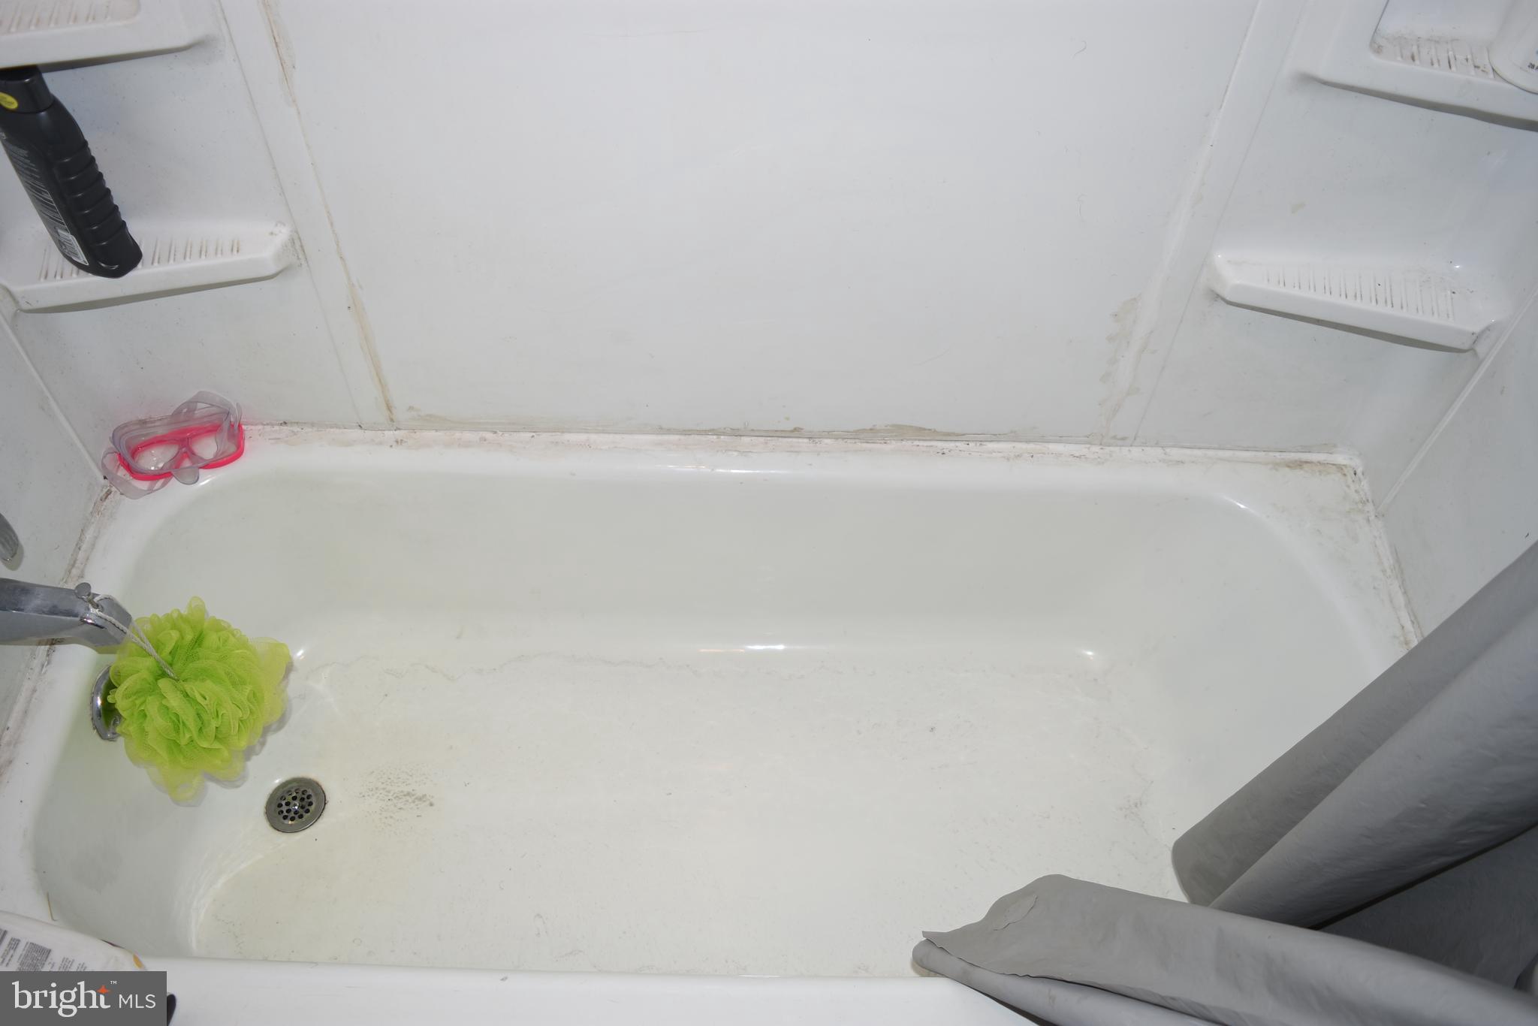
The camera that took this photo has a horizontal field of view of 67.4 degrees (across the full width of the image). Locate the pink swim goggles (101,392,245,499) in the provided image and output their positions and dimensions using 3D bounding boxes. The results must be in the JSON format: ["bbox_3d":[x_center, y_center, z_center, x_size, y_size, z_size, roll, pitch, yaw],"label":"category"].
[{"bbox_3d":[-0.704,-0.081,1.359,0.150,0.058,0.100,-11,52,-11],"label":"pink swim goggles"}]

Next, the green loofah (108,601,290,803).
[{"bbox_3d":[-0.610,0.202,1.237,0.170,0.180,0.185,2,50,-1],"label":"green loofah"}]

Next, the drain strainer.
[{"bbox_3d":[-0.585,0.362,1.427,0.073,0.010,0.073,2,50,-1],"label":"drain strainer"}]

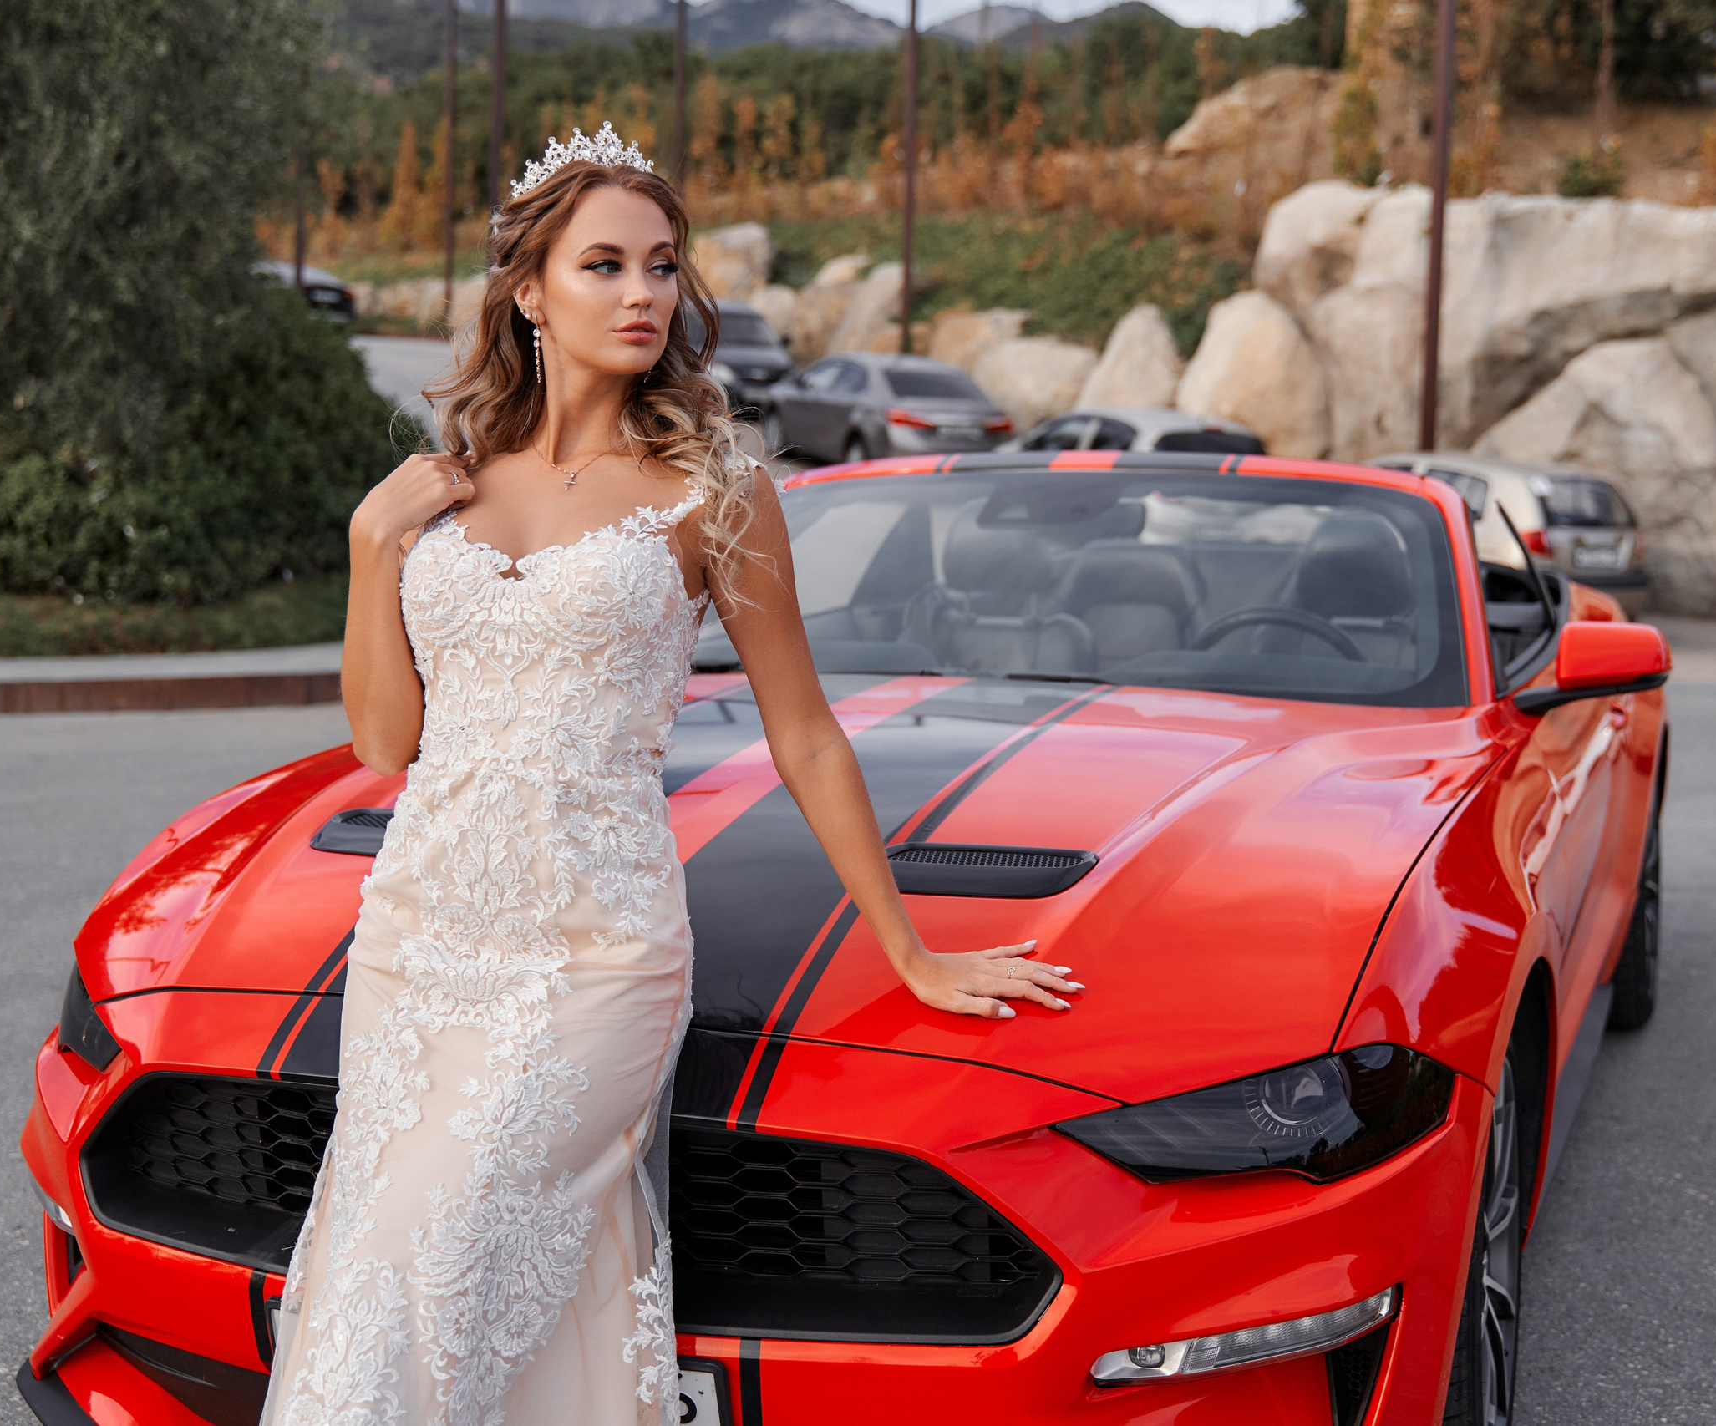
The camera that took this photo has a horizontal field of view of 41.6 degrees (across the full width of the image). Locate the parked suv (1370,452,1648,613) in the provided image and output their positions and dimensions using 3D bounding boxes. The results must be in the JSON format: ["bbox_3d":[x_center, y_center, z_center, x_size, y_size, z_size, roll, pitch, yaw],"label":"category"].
[{"bbox_3d":[5.050,-1.530,20.200,1.680,1.490,3.850,-4,9,-37],"label":"parked suv"}]

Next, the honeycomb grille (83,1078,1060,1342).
[{"bbox_3d":[-0.355,0.491,2.326,1.170,0.215,0.160,1,6,22],"label":"honeycomb grille"}]

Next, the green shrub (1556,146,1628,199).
[{"bbox_3d":[7.900,-5.790,24.300,0.760,0.600,0.700,3,6,17],"label":"green shrub"}]

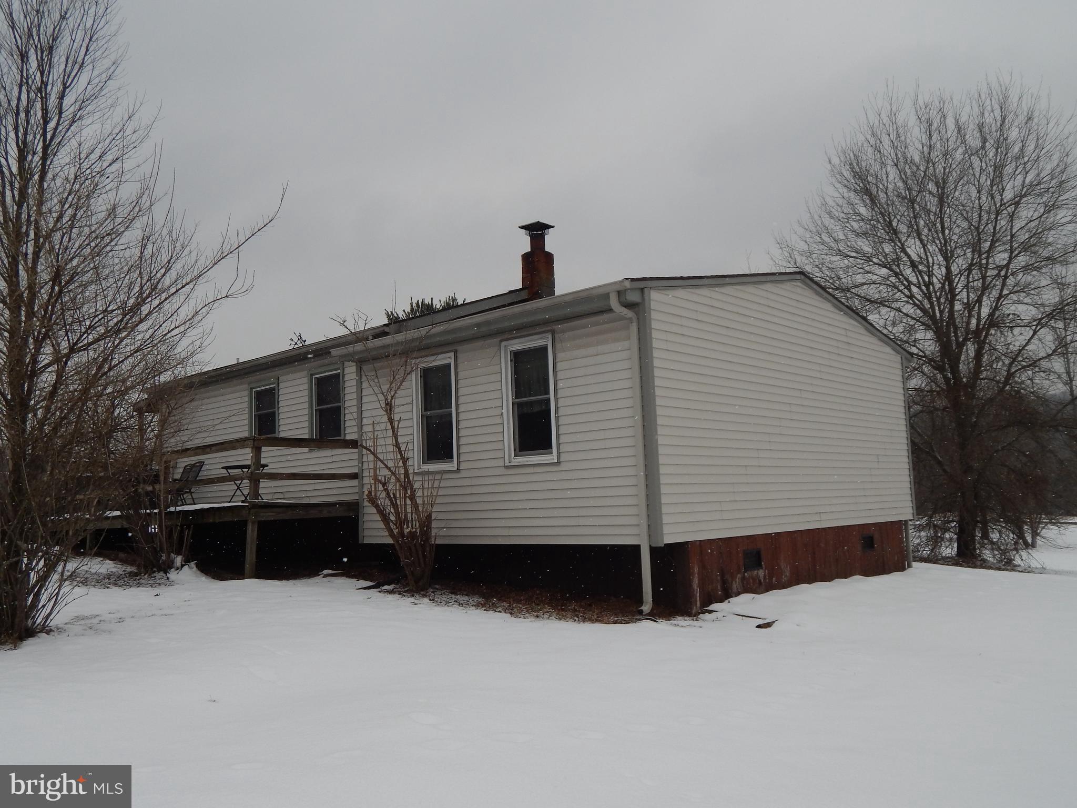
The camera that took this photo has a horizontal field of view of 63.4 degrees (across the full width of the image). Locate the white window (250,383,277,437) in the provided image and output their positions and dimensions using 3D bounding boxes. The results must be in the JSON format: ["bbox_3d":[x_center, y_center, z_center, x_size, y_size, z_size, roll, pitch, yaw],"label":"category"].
[{"bbox_3d":[-4.658,0.148,14.761,0.823,0.965,0.102,-8,-9,42],"label":"white window"}]

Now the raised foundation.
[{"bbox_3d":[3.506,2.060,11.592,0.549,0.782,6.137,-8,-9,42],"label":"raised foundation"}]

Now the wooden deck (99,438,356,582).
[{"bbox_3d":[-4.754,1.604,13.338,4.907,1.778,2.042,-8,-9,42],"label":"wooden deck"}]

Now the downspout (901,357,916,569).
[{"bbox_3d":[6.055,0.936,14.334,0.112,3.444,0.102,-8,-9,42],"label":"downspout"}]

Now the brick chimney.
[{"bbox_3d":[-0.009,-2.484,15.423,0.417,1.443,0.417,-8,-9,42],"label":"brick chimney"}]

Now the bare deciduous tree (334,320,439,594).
[{"bbox_3d":[-1.795,0.578,10.414,1.250,3.500,1.150,-1,-7,-10],"label":"bare deciduous tree"}]

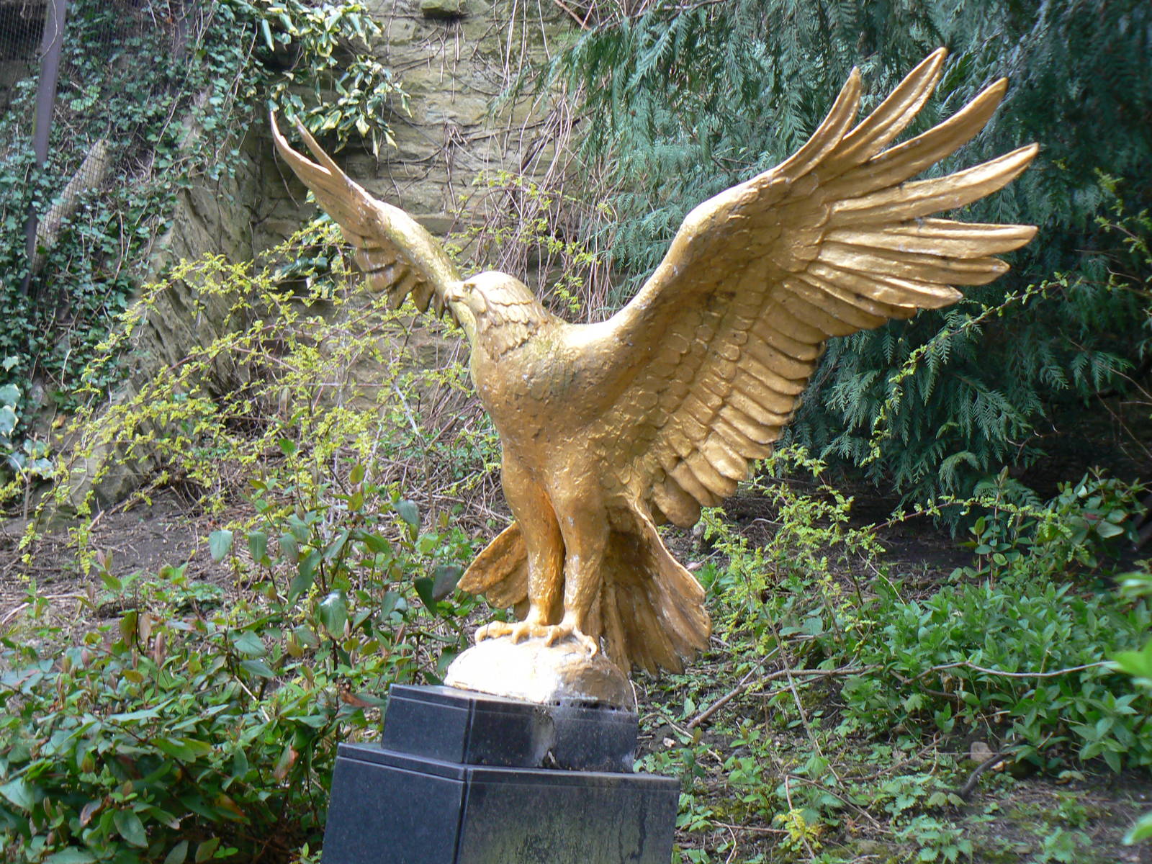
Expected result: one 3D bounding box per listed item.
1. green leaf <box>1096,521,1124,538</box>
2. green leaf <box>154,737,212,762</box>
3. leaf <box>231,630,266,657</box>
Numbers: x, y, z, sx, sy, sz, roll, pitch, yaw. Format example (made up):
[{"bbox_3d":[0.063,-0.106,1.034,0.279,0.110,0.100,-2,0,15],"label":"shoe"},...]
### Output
[{"bbox_3d":[1.465,0.267,5.300,0.078,0.047,0.014,7,-37,17],"label":"green leaf"},{"bbox_3d":[-0.772,0.625,3.800,0.110,0.055,0.018,13,-44,12],"label":"green leaf"},{"bbox_3d":[-0.695,0.449,4.100,0.080,0.052,0.015,33,-33,28],"label":"leaf"}]

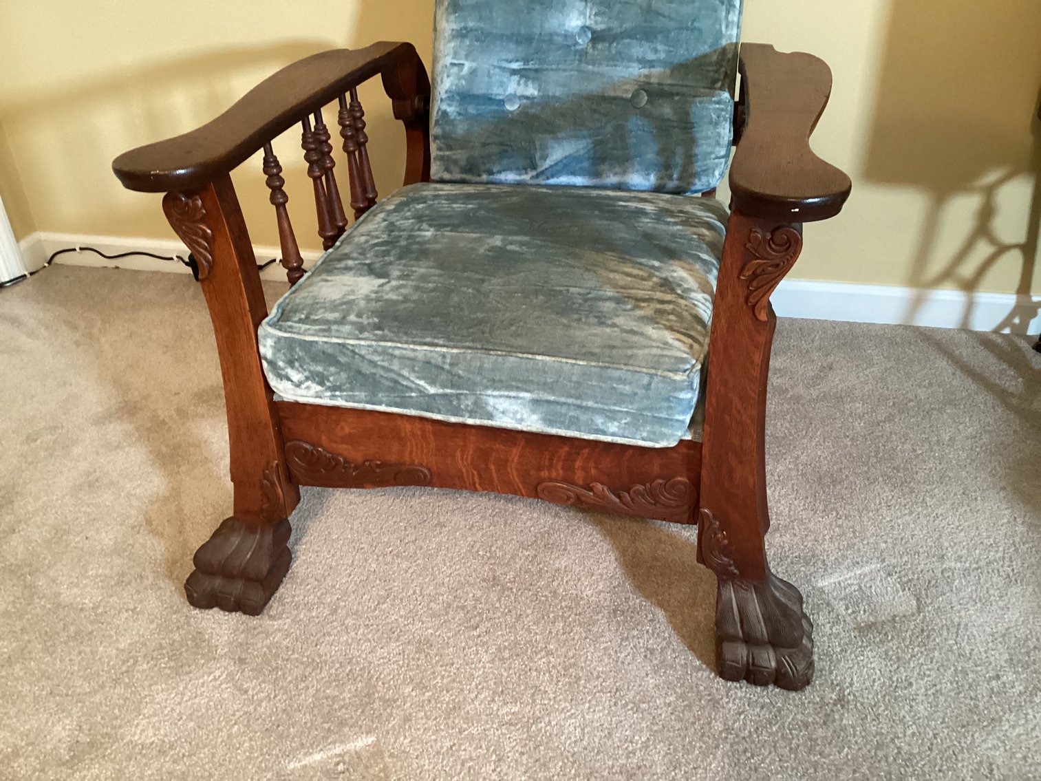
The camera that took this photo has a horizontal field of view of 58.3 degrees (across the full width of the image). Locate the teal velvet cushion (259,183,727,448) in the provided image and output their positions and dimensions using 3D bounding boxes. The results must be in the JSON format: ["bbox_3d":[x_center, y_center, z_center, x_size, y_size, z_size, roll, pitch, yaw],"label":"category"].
[{"bbox_3d":[-0.001,-0.146,1.290,0.524,0.137,0.520,5,32,11],"label":"teal velvet cushion"}]

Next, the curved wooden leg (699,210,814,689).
[{"bbox_3d":[0.284,0.078,1.044,0.150,0.582,0.125,5,32,11],"label":"curved wooden leg"}]

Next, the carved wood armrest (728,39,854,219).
[{"bbox_3d":[0.330,-0.351,1.164,0.126,0.027,0.701,5,32,11],"label":"carved wood armrest"}]

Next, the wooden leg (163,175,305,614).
[{"bbox_3d":[-0.388,0.023,1.176,0.150,0.582,0.125,5,32,11],"label":"wooden leg"}]

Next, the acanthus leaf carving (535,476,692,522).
[{"bbox_3d":[0.117,0.125,1.143,0.197,0.071,0.011,5,32,11],"label":"acanthus leaf carving"}]

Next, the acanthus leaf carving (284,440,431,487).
[{"bbox_3d":[-0.209,0.099,1.207,0.196,0.071,0.011,5,32,11],"label":"acanthus leaf carving"}]

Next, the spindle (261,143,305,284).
[{"bbox_3d":[-0.316,-0.213,1.248,0.032,0.250,0.032,5,35,11],"label":"spindle"}]

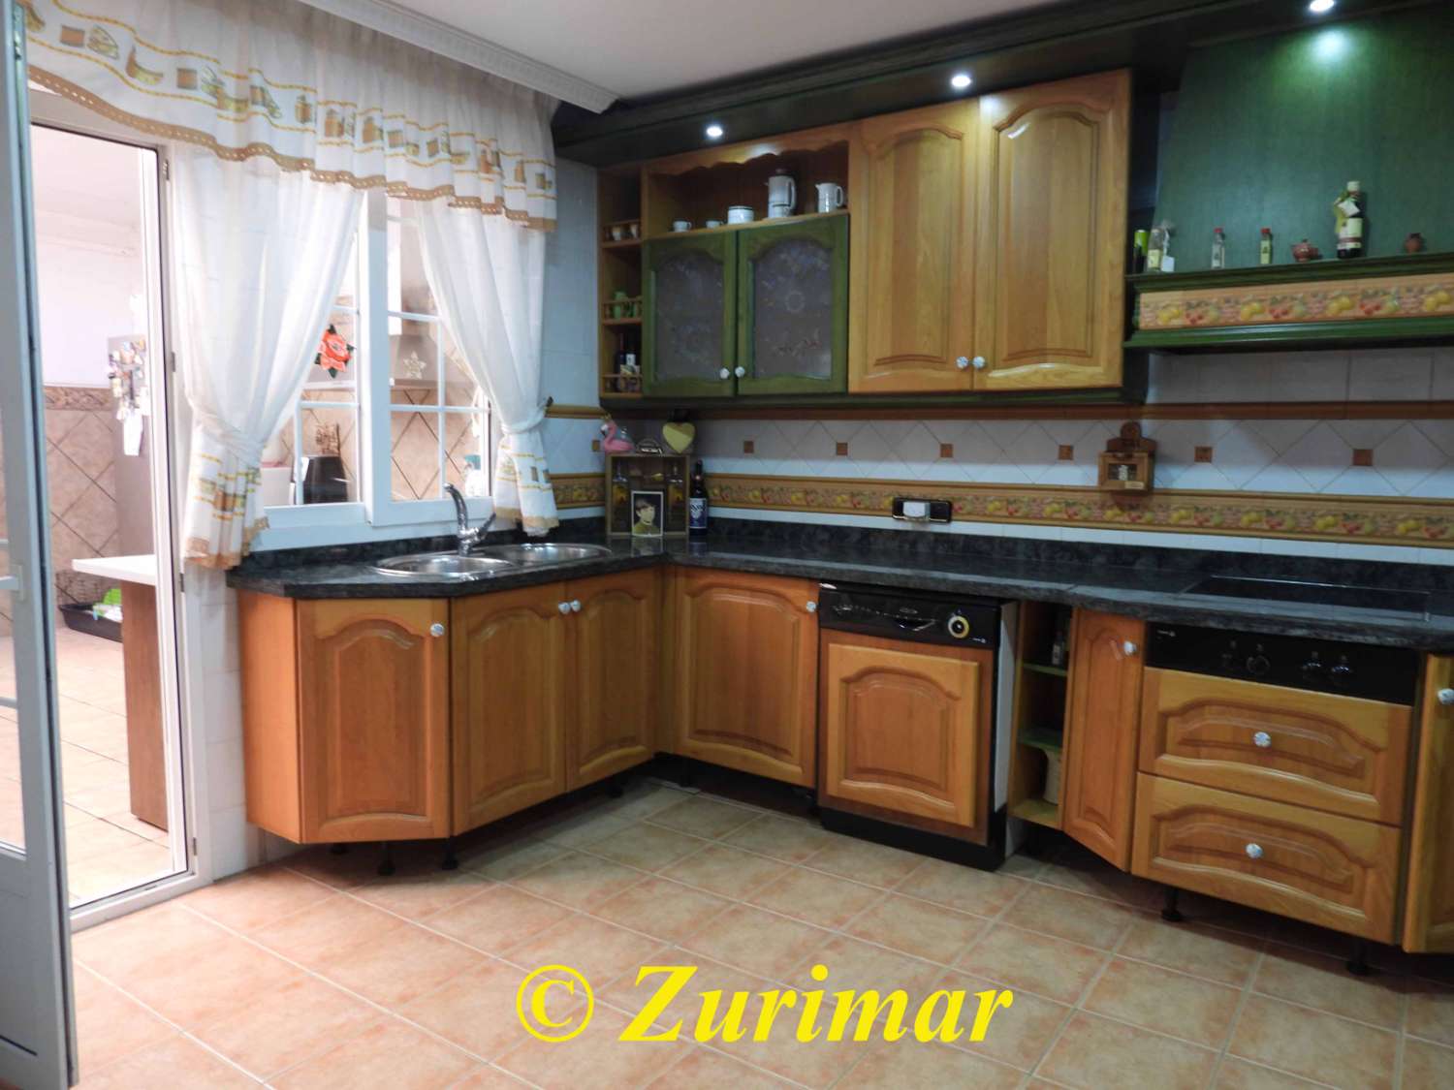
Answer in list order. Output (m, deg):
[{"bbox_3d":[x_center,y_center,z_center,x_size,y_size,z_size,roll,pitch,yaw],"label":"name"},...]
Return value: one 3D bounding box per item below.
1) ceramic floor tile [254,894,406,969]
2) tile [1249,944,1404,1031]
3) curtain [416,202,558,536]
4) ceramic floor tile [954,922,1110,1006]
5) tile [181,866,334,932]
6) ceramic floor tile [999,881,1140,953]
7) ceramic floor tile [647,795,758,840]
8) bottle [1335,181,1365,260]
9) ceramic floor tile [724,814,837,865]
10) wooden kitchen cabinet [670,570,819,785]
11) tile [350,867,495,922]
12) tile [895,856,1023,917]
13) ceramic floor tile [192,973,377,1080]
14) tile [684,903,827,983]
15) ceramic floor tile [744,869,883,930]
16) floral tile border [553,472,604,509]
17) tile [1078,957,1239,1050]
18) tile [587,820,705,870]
[{"bbox_3d":[-1.030,1.008,2.623,0.300,0.010,0.300,4,6,35],"label":"ceramic floor tile"},{"bbox_3d":[1.435,1.054,2.409,0.300,0.010,0.300,4,6,35],"label":"tile"},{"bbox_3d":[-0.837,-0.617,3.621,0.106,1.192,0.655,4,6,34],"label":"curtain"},{"bbox_3d":[0.765,1.050,2.530,0.306,0.010,0.306,4,6,35],"label":"ceramic floor tile"},{"bbox_3d":[-1.282,0.989,2.797,0.300,0.010,0.300,4,6,35],"label":"tile"},{"bbox_3d":[0.945,1.032,2.801,0.307,0.010,0.307,4,6,35],"label":"ceramic floor tile"},{"bbox_3d":[-0.082,0.956,3.508,0.306,0.010,0.306,4,6,34],"label":"ceramic floor tile"},{"bbox_3d":[1.584,-0.821,2.559,0.062,0.200,0.060,4,6,35],"label":"bottle"},{"bbox_3d":[0.180,0.975,3.334,0.307,0.010,0.307,4,6,35],"label":"ceramic floor tile"},{"bbox_3d":[0.200,0.428,3.766,0.625,0.700,0.550,4,6,35],"label":"wooden kitchen cabinet"},{"bbox_3d":[-0.855,0.987,2.874,0.300,0.010,0.300,4,6,35],"label":"tile"},{"bbox_3d":[0.689,1.014,2.981,0.306,0.010,0.306,4,6,34],"label":"tile"},{"bbox_3d":[-0.968,1.062,2.226,0.306,0.010,0.306,4,6,35],"label":"ceramic floor tile"},{"bbox_3d":[0.077,1.034,2.632,0.306,0.010,0.306,4,6,35],"label":"tile"},{"bbox_3d":[0.257,1.016,2.901,0.307,0.010,0.307,4,6,35],"label":"ceramic floor tile"},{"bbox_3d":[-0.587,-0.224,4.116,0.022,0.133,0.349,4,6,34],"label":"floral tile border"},{"bbox_3d":[1.023,1.073,2.369,0.307,0.010,0.307,4,6,35],"label":"tile"},{"bbox_3d":[-0.259,0.977,3.251,0.306,0.010,0.306,4,6,34],"label":"tile"}]

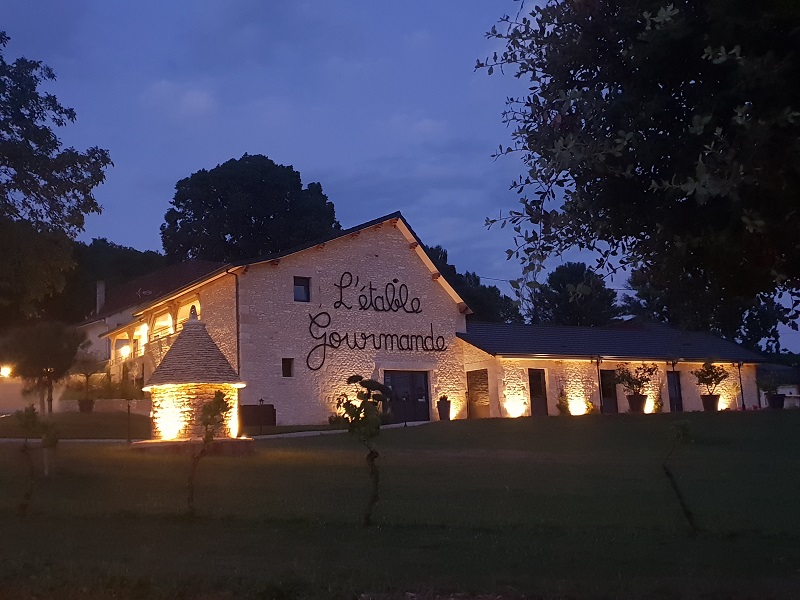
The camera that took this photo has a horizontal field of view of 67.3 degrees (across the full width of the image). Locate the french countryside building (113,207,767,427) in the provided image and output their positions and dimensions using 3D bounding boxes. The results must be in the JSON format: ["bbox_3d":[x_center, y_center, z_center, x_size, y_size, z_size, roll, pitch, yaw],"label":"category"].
[{"bbox_3d":[2.533,2.431,37.846,31.600,9.550,21.200,4,-11,-31],"label":"french countryside building"}]

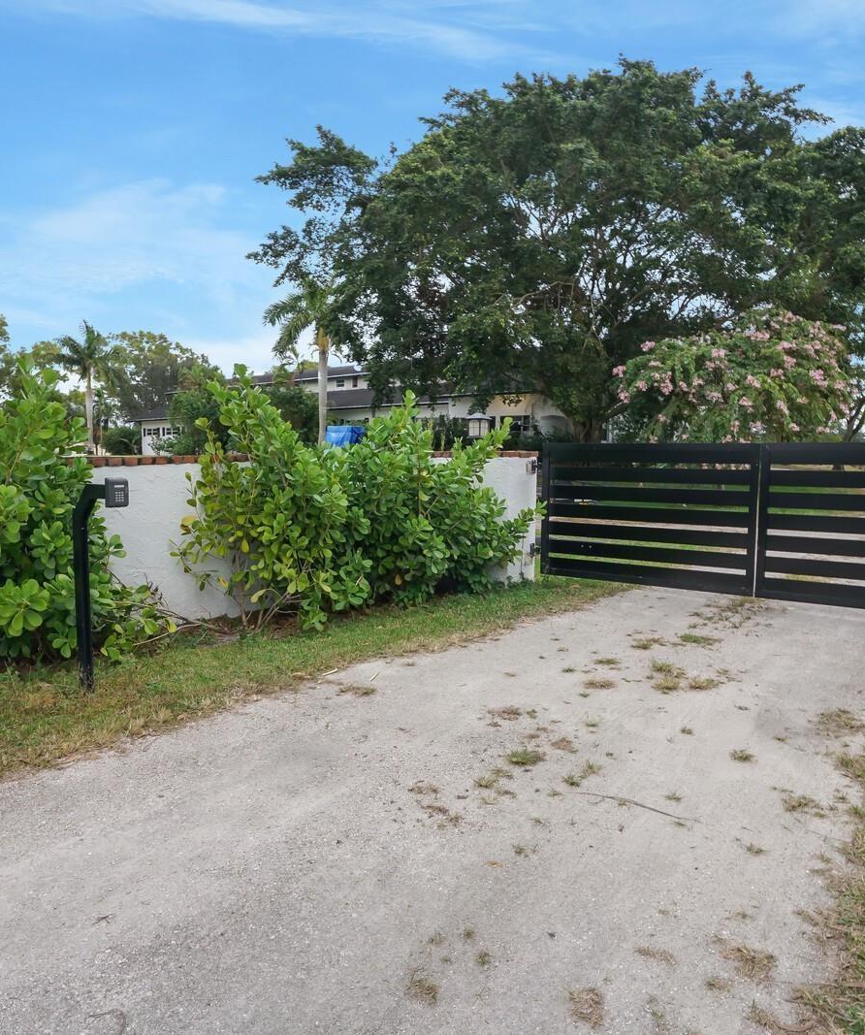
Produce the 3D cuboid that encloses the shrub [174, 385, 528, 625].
[{"bbox_3d":[-0.409,-0.128,5.108,2.814,1.760,1.023,-3,7,-27],"label":"shrub"}]

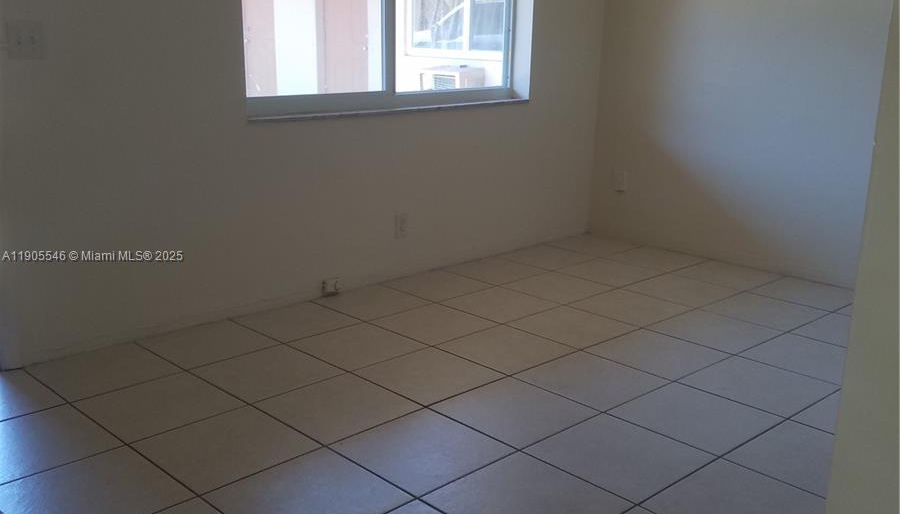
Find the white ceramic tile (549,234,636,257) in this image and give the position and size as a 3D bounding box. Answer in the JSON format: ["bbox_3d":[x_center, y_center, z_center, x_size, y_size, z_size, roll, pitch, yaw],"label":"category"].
[{"bbox_3d":[0.848,-0.061,5.316,0.412,0.010,0.412,-13,20,-43],"label":"white ceramic tile"}]

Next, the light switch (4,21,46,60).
[{"bbox_3d":[-1.450,-0.741,3.092,0.117,0.117,0.014,-13,20,-43],"label":"light switch"}]

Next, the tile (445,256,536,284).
[{"bbox_3d":[0.242,0.077,4.734,0.412,0.010,0.412,-13,20,-43],"label":"tile"}]

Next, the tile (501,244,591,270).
[{"bbox_3d":[0.540,0.008,5.025,0.412,0.010,0.412,-13,20,-43],"label":"tile"}]

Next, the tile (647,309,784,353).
[{"bbox_3d":[1.127,0.320,3.863,0.412,0.010,0.412,-13,20,-43],"label":"tile"}]

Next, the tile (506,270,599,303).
[{"bbox_3d":[0.533,0.155,4.453,0.412,0.010,0.412,-13,20,-43],"label":"tile"}]

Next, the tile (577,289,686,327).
[{"bbox_3d":[0.829,0.236,4.162,0.412,0.010,0.412,-13,20,-43],"label":"tile"}]

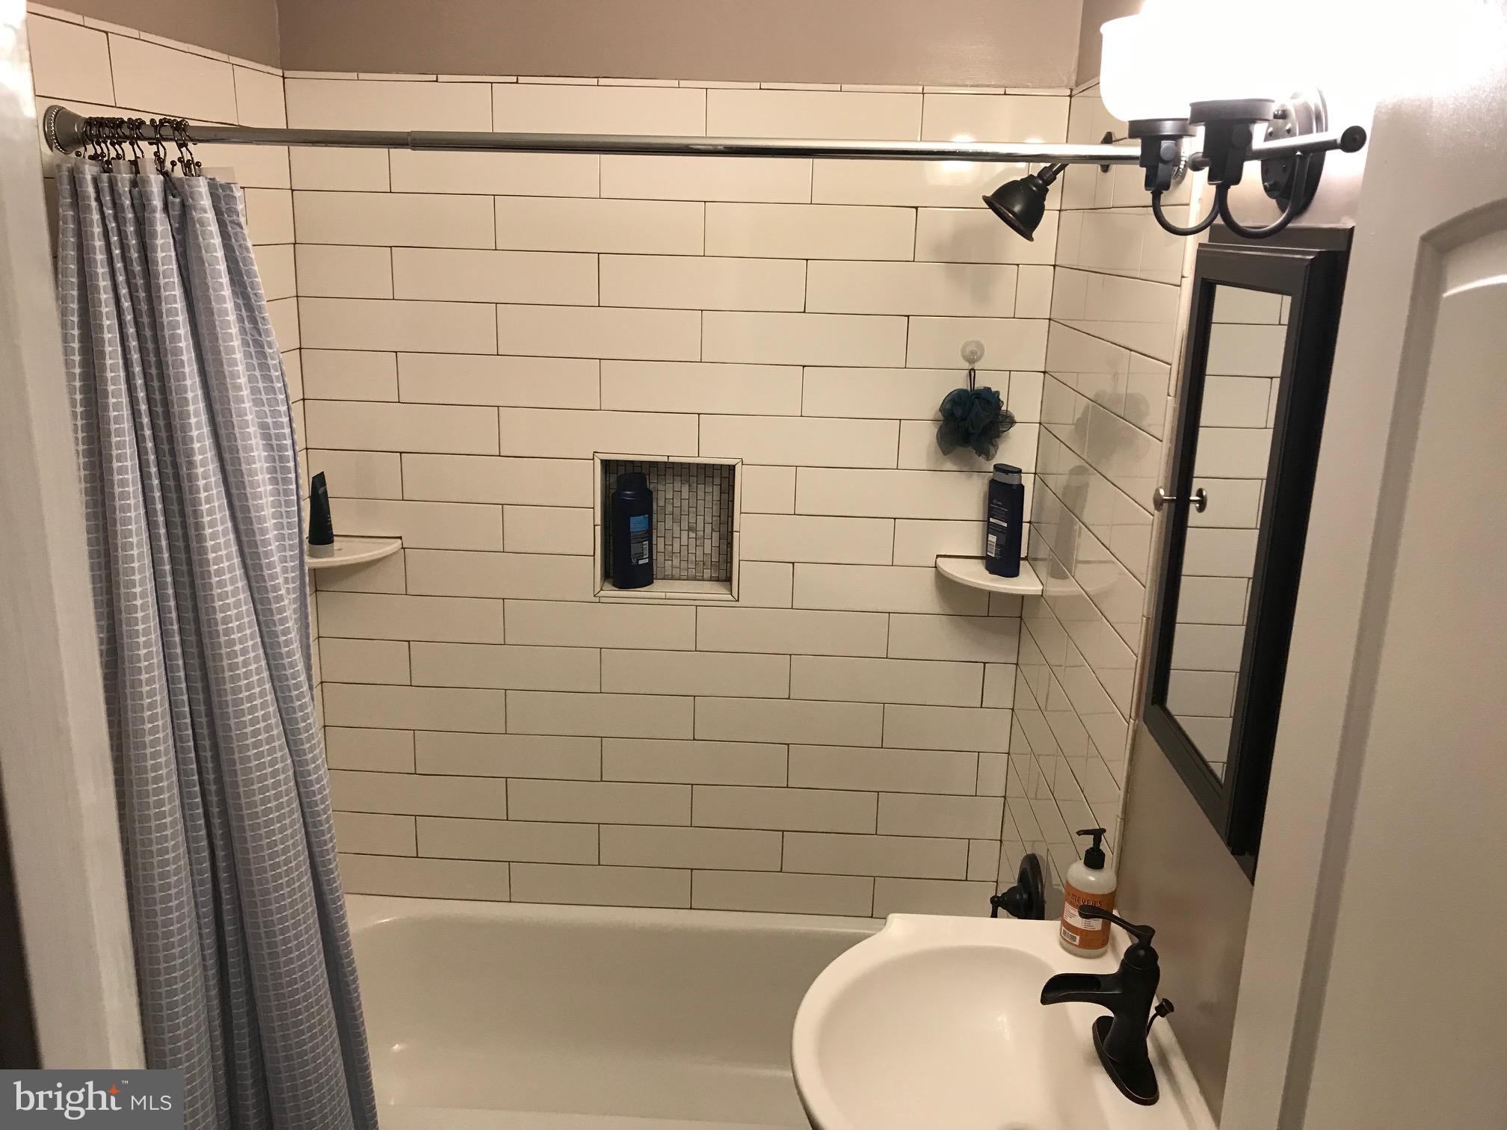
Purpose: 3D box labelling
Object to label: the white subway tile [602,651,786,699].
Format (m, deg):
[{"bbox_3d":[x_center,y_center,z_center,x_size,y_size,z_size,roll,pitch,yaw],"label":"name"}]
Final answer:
[{"bbox_3d":[-0.124,0.233,2.619,0.405,0.101,0.009,2,15,1],"label":"white subway tile"}]

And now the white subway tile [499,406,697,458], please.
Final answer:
[{"bbox_3d":[-0.315,-0.265,2.487,0.407,0.101,0.010,2,15,1],"label":"white subway tile"}]

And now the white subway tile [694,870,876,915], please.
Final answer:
[{"bbox_3d":[0.065,0.734,2.732,0.406,0.100,0.009,2,15,1],"label":"white subway tile"}]

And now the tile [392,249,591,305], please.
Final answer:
[{"bbox_3d":[-0.506,-0.570,2.406,0.406,0.101,0.010,2,15,1],"label":"tile"}]

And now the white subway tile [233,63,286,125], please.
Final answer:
[{"bbox_3d":[-0.903,-0.850,2.229,0.009,0.100,0.218,2,16,1],"label":"white subway tile"}]

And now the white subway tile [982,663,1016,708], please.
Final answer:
[{"bbox_3d":[0.522,0.257,2.592,0.066,0.101,0.010,2,15,1],"label":"white subway tile"}]

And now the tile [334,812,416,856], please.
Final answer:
[{"bbox_3d":[-0.845,0.603,2.728,0.189,0.100,0.010,2,15,1],"label":"tile"}]

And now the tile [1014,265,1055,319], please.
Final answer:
[{"bbox_3d":[0.553,-0.537,2.398,0.068,0.101,0.009,2,15,1],"label":"tile"}]

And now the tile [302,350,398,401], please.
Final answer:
[{"bbox_3d":[-0.813,-0.383,2.466,0.194,0.100,0.009,2,15,1],"label":"tile"}]

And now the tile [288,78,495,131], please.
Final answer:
[{"bbox_3d":[-0.700,-0.877,2.345,0.399,0.101,0.009,2,15,1],"label":"tile"}]

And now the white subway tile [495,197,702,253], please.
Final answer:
[{"bbox_3d":[-0.300,-0.662,2.380,0.406,0.100,0.009,2,15,1],"label":"white subway tile"}]

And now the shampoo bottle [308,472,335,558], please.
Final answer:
[{"bbox_3d":[-0.849,-0.101,2.387,0.050,0.160,0.068,4,15,9],"label":"shampoo bottle"}]

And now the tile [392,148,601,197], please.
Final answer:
[{"bbox_3d":[-0.500,-0.767,2.354,0.406,0.101,0.010,2,15,1],"label":"tile"}]

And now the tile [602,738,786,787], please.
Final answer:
[{"bbox_3d":[-0.127,0.431,2.658,0.406,0.100,0.009,2,15,1],"label":"tile"}]

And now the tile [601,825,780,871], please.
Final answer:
[{"bbox_3d":[-0.136,0.629,2.715,0.406,0.100,0.010,2,15,1],"label":"tile"}]

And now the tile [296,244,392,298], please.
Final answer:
[{"bbox_3d":[-0.808,-0.582,2.416,0.191,0.100,0.009,2,15,1],"label":"tile"}]

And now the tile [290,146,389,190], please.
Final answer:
[{"bbox_3d":[-0.804,-0.781,2.373,0.193,0.101,0.009,2,15,1],"label":"tile"}]

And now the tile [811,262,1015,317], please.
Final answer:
[{"bbox_3d":[0.311,-0.542,2.393,0.407,0.101,0.010,2,15,1],"label":"tile"}]

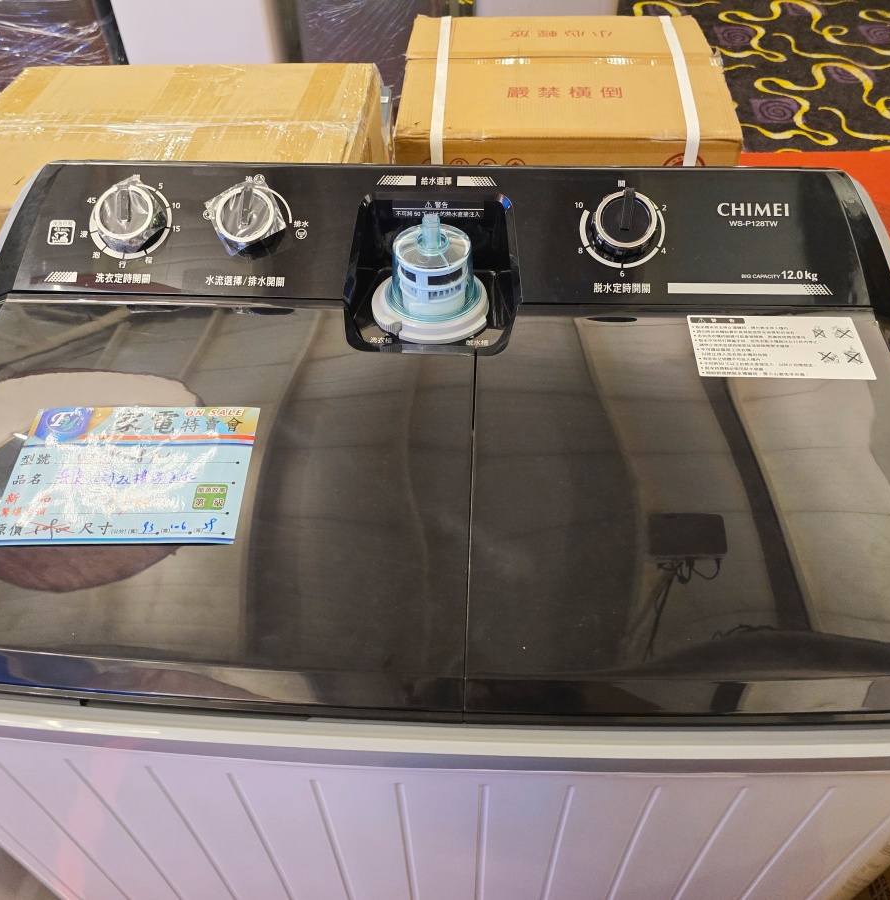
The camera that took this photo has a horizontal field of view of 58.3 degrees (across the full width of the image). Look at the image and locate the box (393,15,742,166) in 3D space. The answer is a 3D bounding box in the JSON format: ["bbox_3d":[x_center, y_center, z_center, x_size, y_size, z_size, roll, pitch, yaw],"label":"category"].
[{"bbox_3d":[0.206,-0.351,1.718,0.527,0.897,0.515,1,47,3],"label":"box"}]

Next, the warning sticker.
[{"bbox_3d":[0.315,-0.098,0.753,0.157,0.002,0.082,1,52,3],"label":"warning sticker"}]

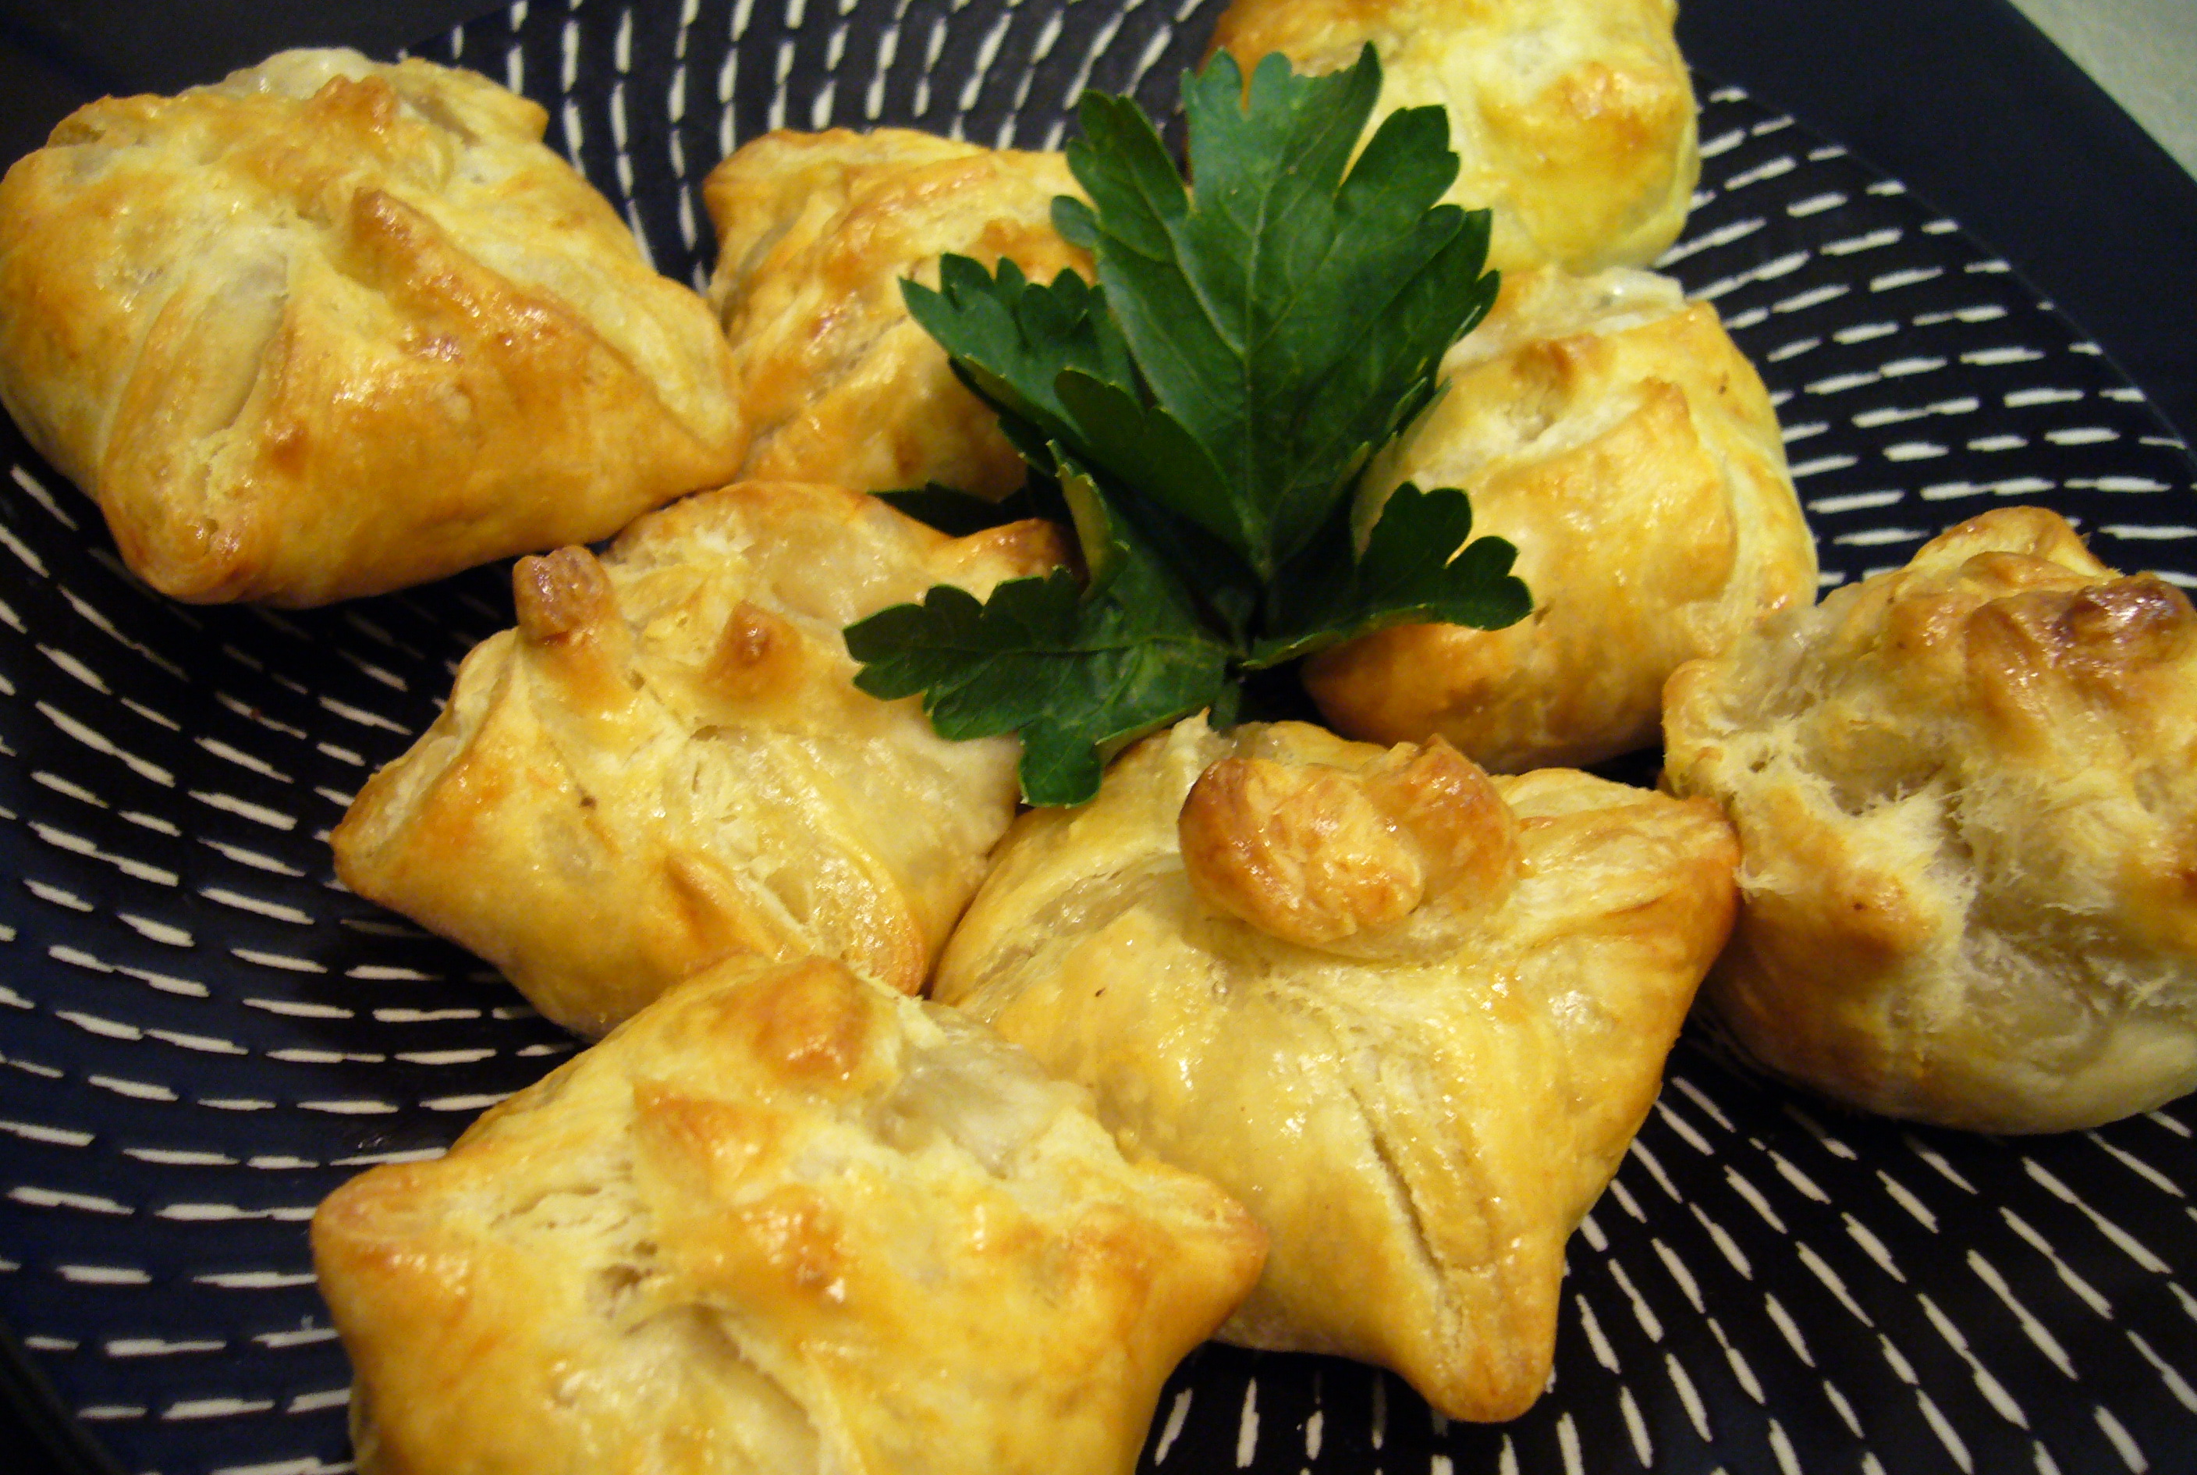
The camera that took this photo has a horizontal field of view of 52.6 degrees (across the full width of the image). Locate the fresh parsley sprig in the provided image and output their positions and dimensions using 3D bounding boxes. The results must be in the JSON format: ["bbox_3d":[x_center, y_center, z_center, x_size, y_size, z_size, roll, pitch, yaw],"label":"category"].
[{"bbox_3d":[0.009,-0.029,0.220,0.068,0.052,0.066,4,52,-5],"label":"fresh parsley sprig"}]

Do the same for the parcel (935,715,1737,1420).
[{"bbox_3d":[0.025,0.018,0.206,0.058,0.038,0.055,28,54,14],"label":"parcel"}]

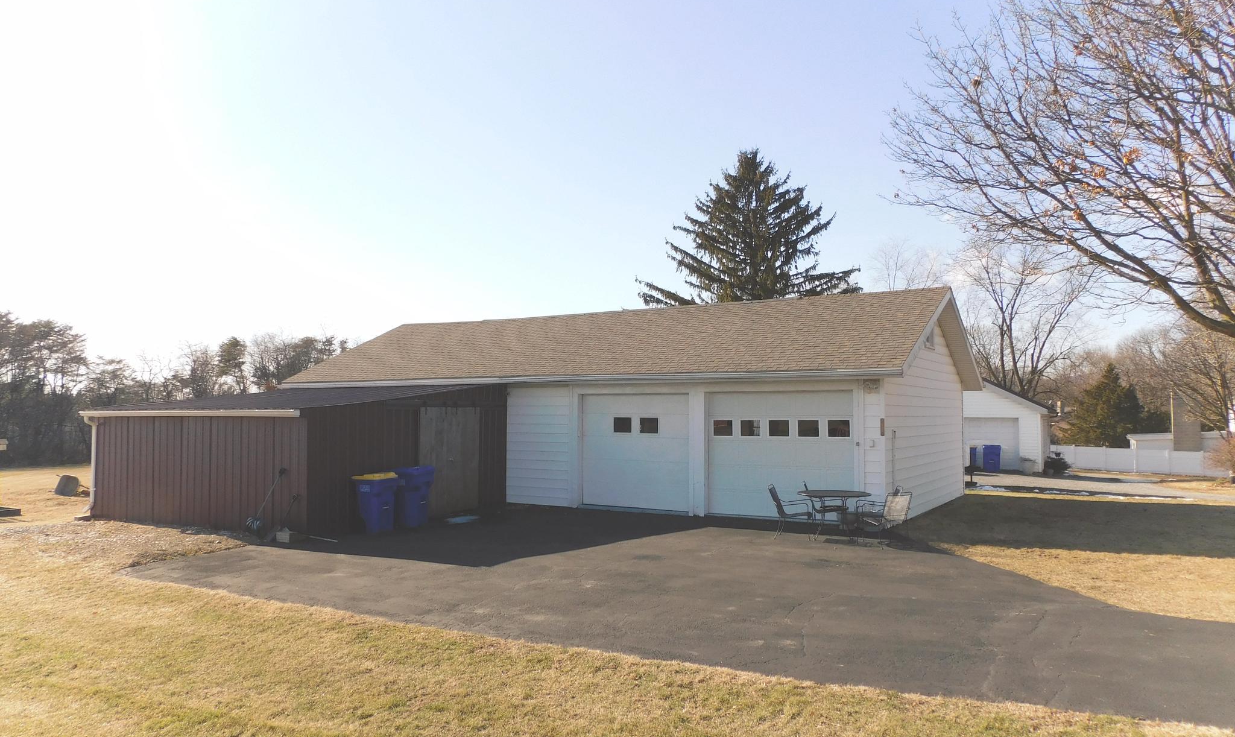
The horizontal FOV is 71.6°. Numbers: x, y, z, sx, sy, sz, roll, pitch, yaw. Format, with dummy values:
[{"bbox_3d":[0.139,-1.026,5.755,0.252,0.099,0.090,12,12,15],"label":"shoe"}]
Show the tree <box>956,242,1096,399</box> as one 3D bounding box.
[{"bbox_3d":[22.915,-0.760,48.103,7.800,12.674,7.800,-2,-4,32],"label":"tree"}]

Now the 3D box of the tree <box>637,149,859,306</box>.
[{"bbox_3d":[5.554,-2.492,36.184,9.600,13.432,9.600,-2,-4,32],"label":"tree"}]

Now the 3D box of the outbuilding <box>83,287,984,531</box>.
[{"bbox_3d":[-1.316,0.768,20.805,16.900,5.010,14.050,-2,-4,32],"label":"outbuilding"}]

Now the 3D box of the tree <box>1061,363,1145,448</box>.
[{"bbox_3d":[35.164,3.413,61.890,6.100,7.595,6.100,-2,-4,32],"label":"tree"}]

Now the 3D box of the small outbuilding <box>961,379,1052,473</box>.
[{"bbox_3d":[16.700,2.440,37.949,4.850,3.850,6.450,-2,-4,32],"label":"small outbuilding"}]

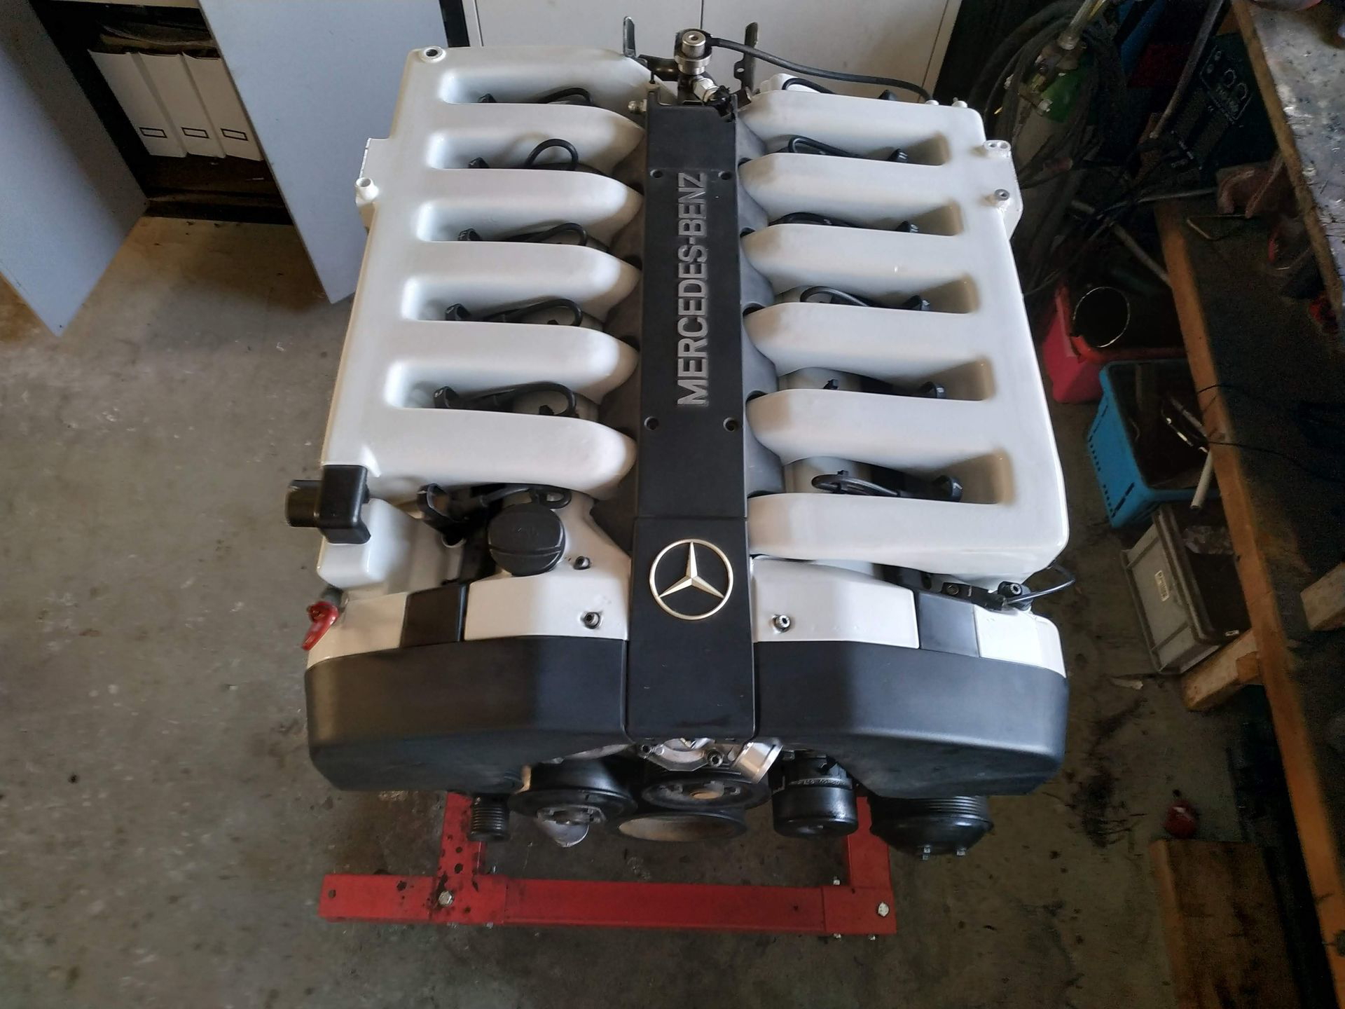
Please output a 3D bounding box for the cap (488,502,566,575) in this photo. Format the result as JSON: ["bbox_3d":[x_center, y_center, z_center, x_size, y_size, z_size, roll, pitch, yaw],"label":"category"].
[{"bbox_3d":[-0.124,0.029,0.790,0.066,0.028,0.066,-1,66,2],"label":"cap"}]

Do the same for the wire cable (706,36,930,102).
[{"bbox_3d":[0.158,-0.473,1.015,0.240,0.042,0.034,12,60,7],"label":"wire cable"}]

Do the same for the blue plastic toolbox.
[{"bbox_3d":[1.157,-0.115,2.121,0.370,0.205,0.345,1,59,0],"label":"blue plastic toolbox"}]

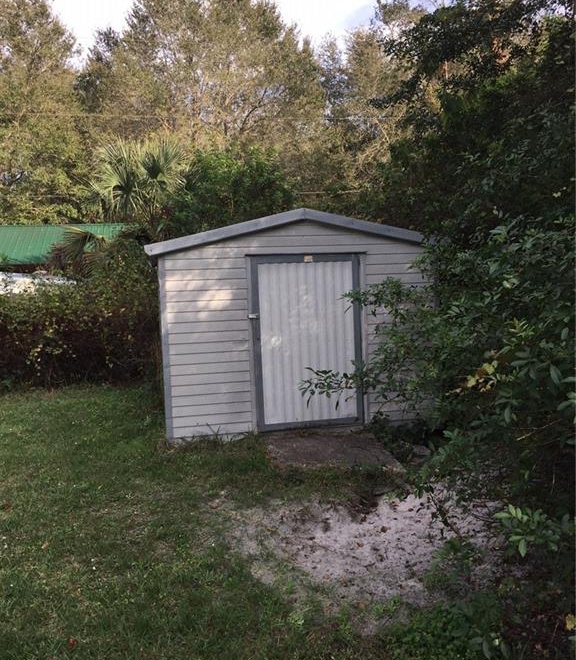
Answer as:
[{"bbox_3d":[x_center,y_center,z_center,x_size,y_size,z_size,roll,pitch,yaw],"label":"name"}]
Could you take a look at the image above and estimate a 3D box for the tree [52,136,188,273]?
[{"bbox_3d":[-3.258,-1.511,13.137,2.800,4.728,2.800,-3,3,-14],"label":"tree"}]

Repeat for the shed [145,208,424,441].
[{"bbox_3d":[-0.052,-0.178,8.424,3.380,2.403,2.900,-3,3,-11],"label":"shed"}]

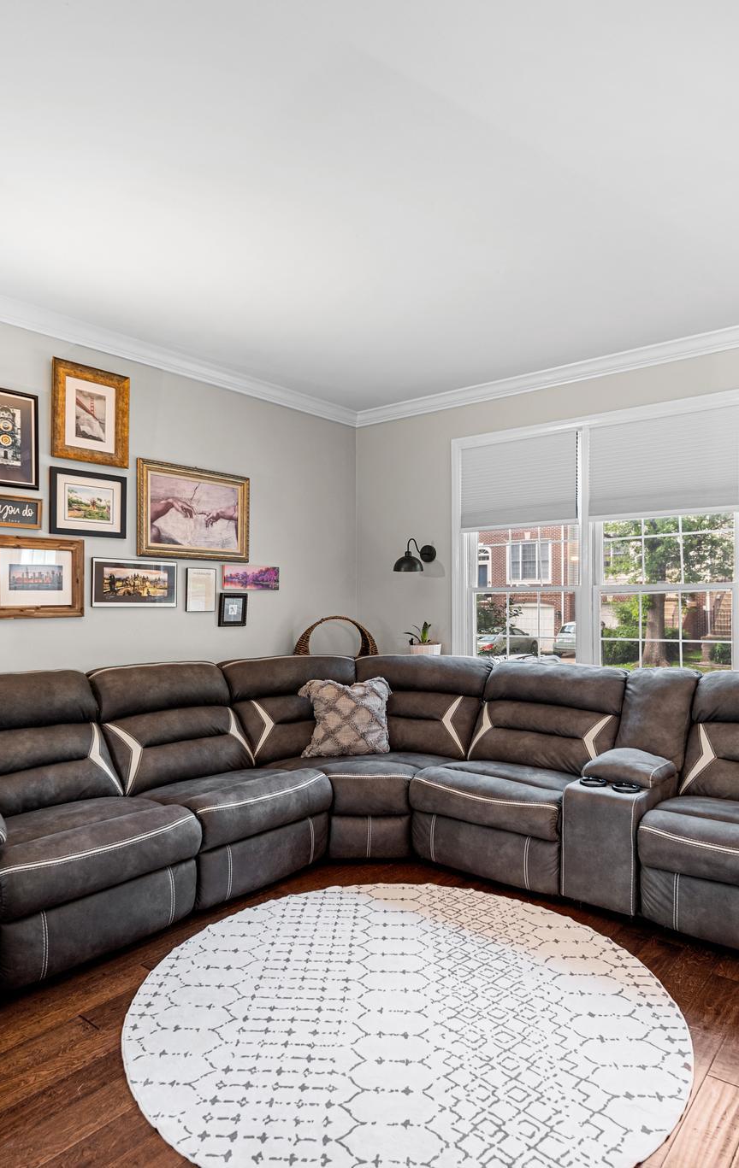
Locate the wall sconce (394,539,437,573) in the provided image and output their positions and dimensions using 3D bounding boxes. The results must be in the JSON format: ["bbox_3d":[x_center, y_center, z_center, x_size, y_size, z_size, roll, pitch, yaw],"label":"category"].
[{"bbox_3d":[0.313,-0.195,4.683,0.200,0.235,0.300,-1,-2,40],"label":"wall sconce"}]

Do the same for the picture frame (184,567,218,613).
[{"bbox_3d":[-1.008,0.040,4.087,0.015,0.256,0.204,0,-1,41],"label":"picture frame"}]

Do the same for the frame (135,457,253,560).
[{"bbox_3d":[-1.024,-0.416,4.072,0.040,0.544,0.799,-1,-2,40],"label":"frame"}]

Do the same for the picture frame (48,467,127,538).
[{"bbox_3d":[-1.462,-0.412,3.555,0.022,0.330,0.413,0,-1,41],"label":"picture frame"}]

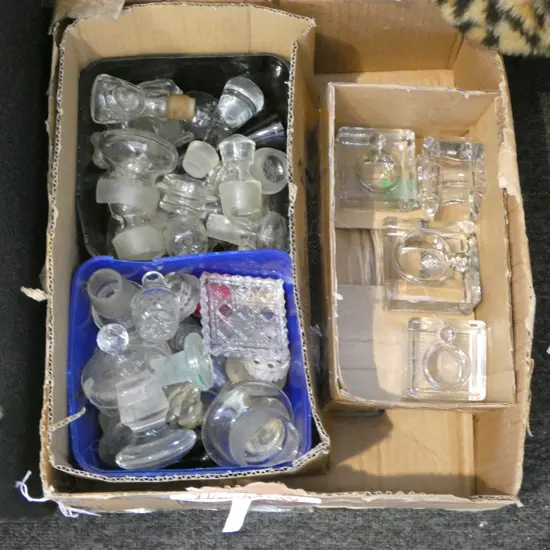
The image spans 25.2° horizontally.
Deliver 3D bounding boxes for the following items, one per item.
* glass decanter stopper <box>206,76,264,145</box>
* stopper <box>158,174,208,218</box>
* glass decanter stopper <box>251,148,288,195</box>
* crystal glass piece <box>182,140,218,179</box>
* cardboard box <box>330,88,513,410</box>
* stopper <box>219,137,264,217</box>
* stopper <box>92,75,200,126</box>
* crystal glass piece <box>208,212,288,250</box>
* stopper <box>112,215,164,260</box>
[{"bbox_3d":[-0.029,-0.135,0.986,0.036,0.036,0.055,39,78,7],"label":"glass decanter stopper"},{"bbox_3d":[-0.070,-0.062,0.965,0.048,0.034,0.034,15,78,-6],"label":"stopper"},{"bbox_3d":[-0.005,-0.082,0.978,0.036,0.042,0.036,2,84,-17],"label":"glass decanter stopper"},{"bbox_3d":[-0.058,-0.090,0.963,0.029,0.034,0.029,-51,40,-10],"label":"crystal glass piece"},{"bbox_3d":[0.109,-0.014,0.977,0.133,0.100,0.246,0,78,-1],"label":"cardboard box"},{"bbox_3d":[-0.027,-0.075,0.950,0.034,0.034,0.063,-3,106,-2],"label":"stopper"},{"bbox_3d":[-0.104,-0.138,0.975,0.083,0.028,0.038,5,78,-3],"label":"stopper"},{"bbox_3d":[-0.021,-0.034,0.954,0.066,0.031,0.031,10,78,-5],"label":"crystal glass piece"},{"bbox_3d":[-0.106,-0.028,0.957,0.041,0.041,0.045,-7,78,-2],"label":"stopper"}]

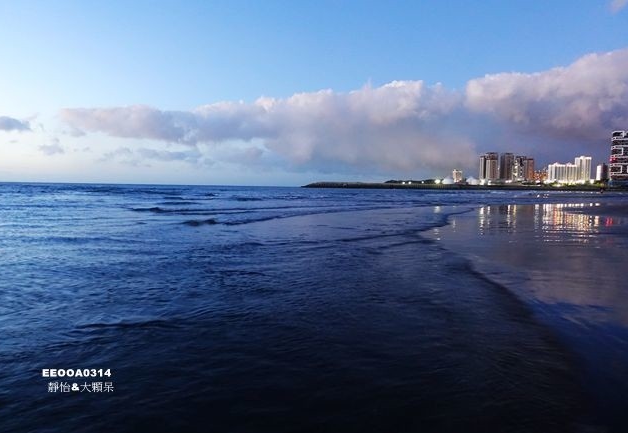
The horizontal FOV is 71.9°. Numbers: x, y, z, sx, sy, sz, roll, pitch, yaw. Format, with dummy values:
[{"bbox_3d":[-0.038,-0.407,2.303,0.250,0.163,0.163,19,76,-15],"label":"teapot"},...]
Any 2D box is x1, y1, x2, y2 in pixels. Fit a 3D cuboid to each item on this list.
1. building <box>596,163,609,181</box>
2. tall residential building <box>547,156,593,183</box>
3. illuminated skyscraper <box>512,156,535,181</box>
[{"bbox_3d":[439.410,-68.060,660.000,12.970,27.510,11.670,2,4,12],"label":"building"},{"bbox_3d":[413.560,-75.780,700.000,58.630,40.540,20.520,2,4,12],"label":"tall residential building"},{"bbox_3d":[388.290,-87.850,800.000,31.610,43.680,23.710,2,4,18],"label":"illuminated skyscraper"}]

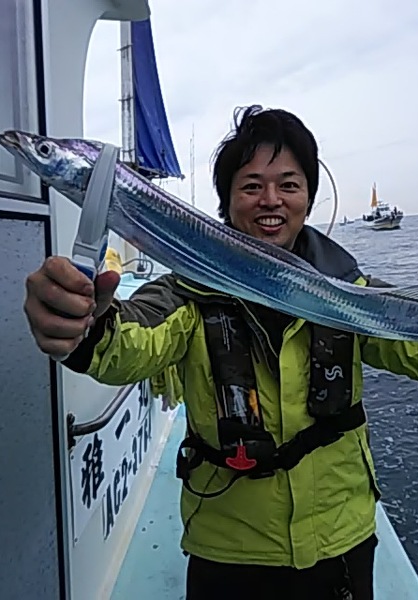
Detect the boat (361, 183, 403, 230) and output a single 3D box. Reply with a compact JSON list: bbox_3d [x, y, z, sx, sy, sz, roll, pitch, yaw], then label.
[{"bbox_3d":[28.232,-15.090,78.742,3.300,8.200,11.500,-7,8,-12],"label":"boat"}]

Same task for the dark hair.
[{"bbox_3d":[0.112,-0.265,0.950,0.200,0.240,0.225,-1,10,6],"label":"dark hair"}]

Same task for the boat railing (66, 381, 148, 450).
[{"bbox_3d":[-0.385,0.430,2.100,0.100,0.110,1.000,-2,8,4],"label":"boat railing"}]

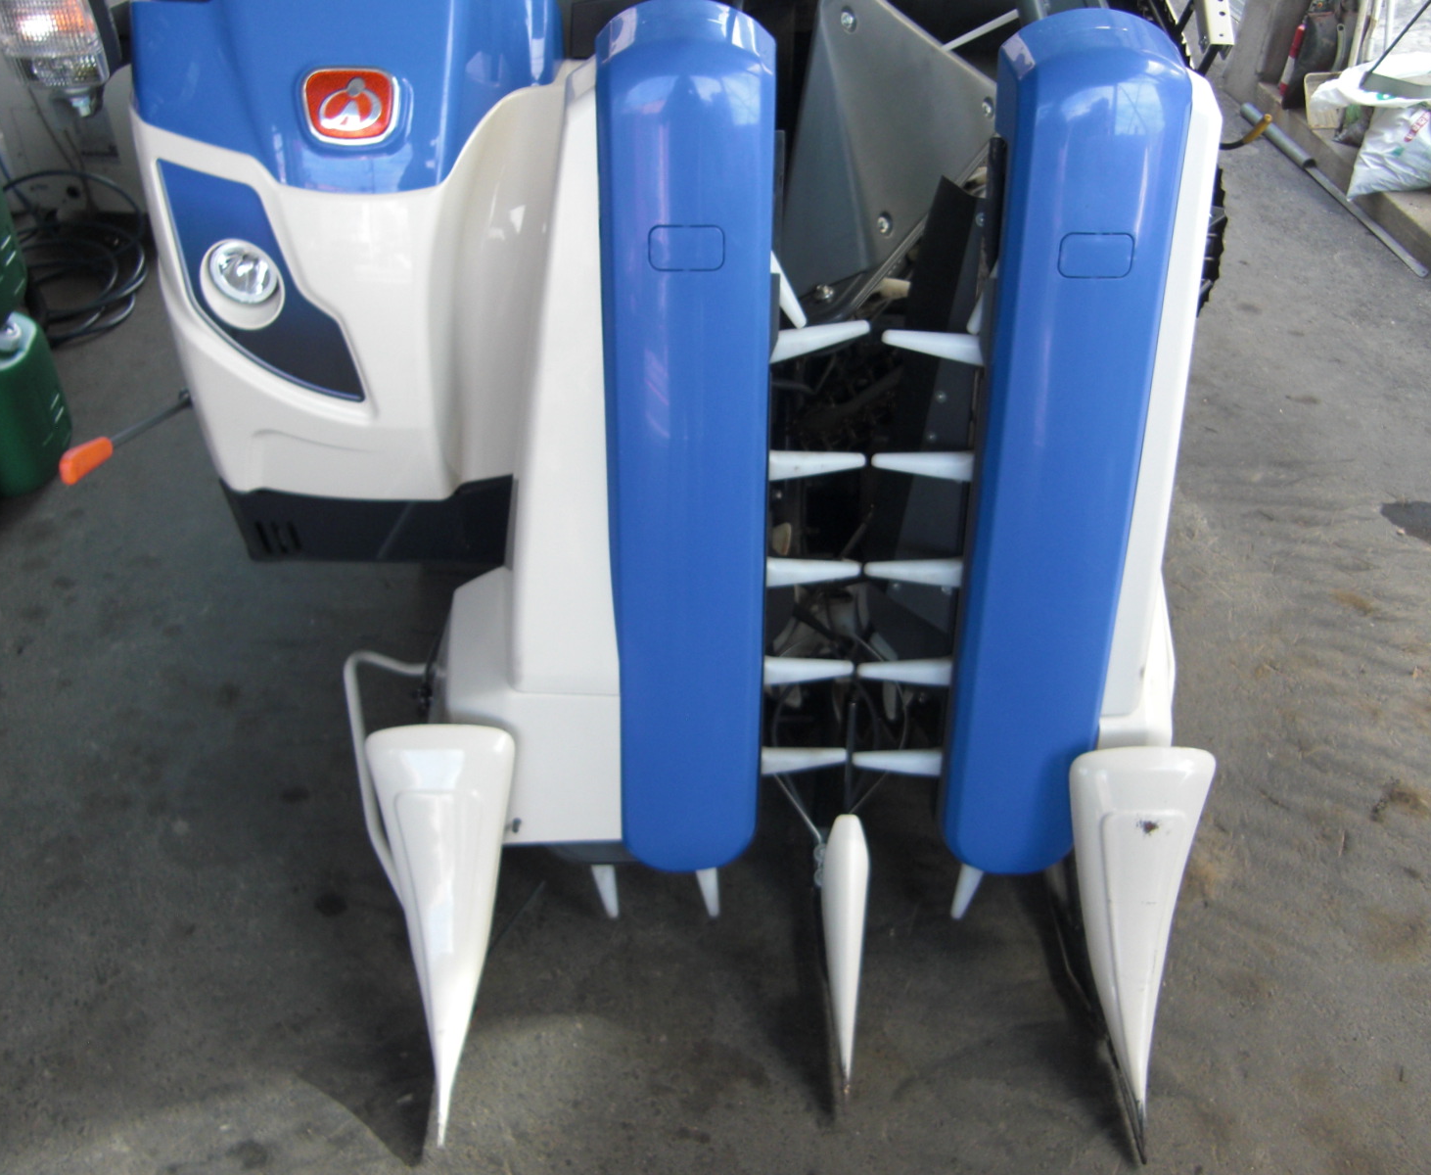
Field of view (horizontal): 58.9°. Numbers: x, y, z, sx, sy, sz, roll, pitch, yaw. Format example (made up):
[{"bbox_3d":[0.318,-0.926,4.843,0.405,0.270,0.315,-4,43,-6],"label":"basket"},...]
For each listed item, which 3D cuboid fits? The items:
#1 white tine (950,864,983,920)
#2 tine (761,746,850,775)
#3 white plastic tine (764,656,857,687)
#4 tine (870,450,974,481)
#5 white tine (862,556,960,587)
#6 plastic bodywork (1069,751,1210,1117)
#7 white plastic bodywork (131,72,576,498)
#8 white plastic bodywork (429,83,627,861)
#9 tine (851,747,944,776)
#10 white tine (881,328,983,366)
[{"bbox_3d":[0.314,0.367,1.581,0.031,0.119,0.022,8,24,-4],"label":"white tine"},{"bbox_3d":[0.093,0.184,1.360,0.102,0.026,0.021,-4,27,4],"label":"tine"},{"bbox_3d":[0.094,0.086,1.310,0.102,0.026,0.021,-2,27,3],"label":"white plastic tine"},{"bbox_3d":[0.224,-0.130,1.354,0.117,0.031,0.022,1,24,-1],"label":"tine"},{"bbox_3d":[0.222,-0.017,1.405,0.117,0.031,0.022,1,24,-1],"label":"white tine"},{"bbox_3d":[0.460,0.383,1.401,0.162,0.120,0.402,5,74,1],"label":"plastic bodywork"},{"bbox_3d":[-0.400,-0.380,1.591,0.530,0.475,0.290,0,41,0],"label":"white plastic bodywork"},{"bbox_3d":[-0.237,-0.125,1.460,0.250,0.885,0.200,0,24,0],"label":"white plastic bodywork"},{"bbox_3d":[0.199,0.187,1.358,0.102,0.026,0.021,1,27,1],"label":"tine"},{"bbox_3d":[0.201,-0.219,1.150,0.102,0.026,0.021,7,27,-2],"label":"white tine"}]

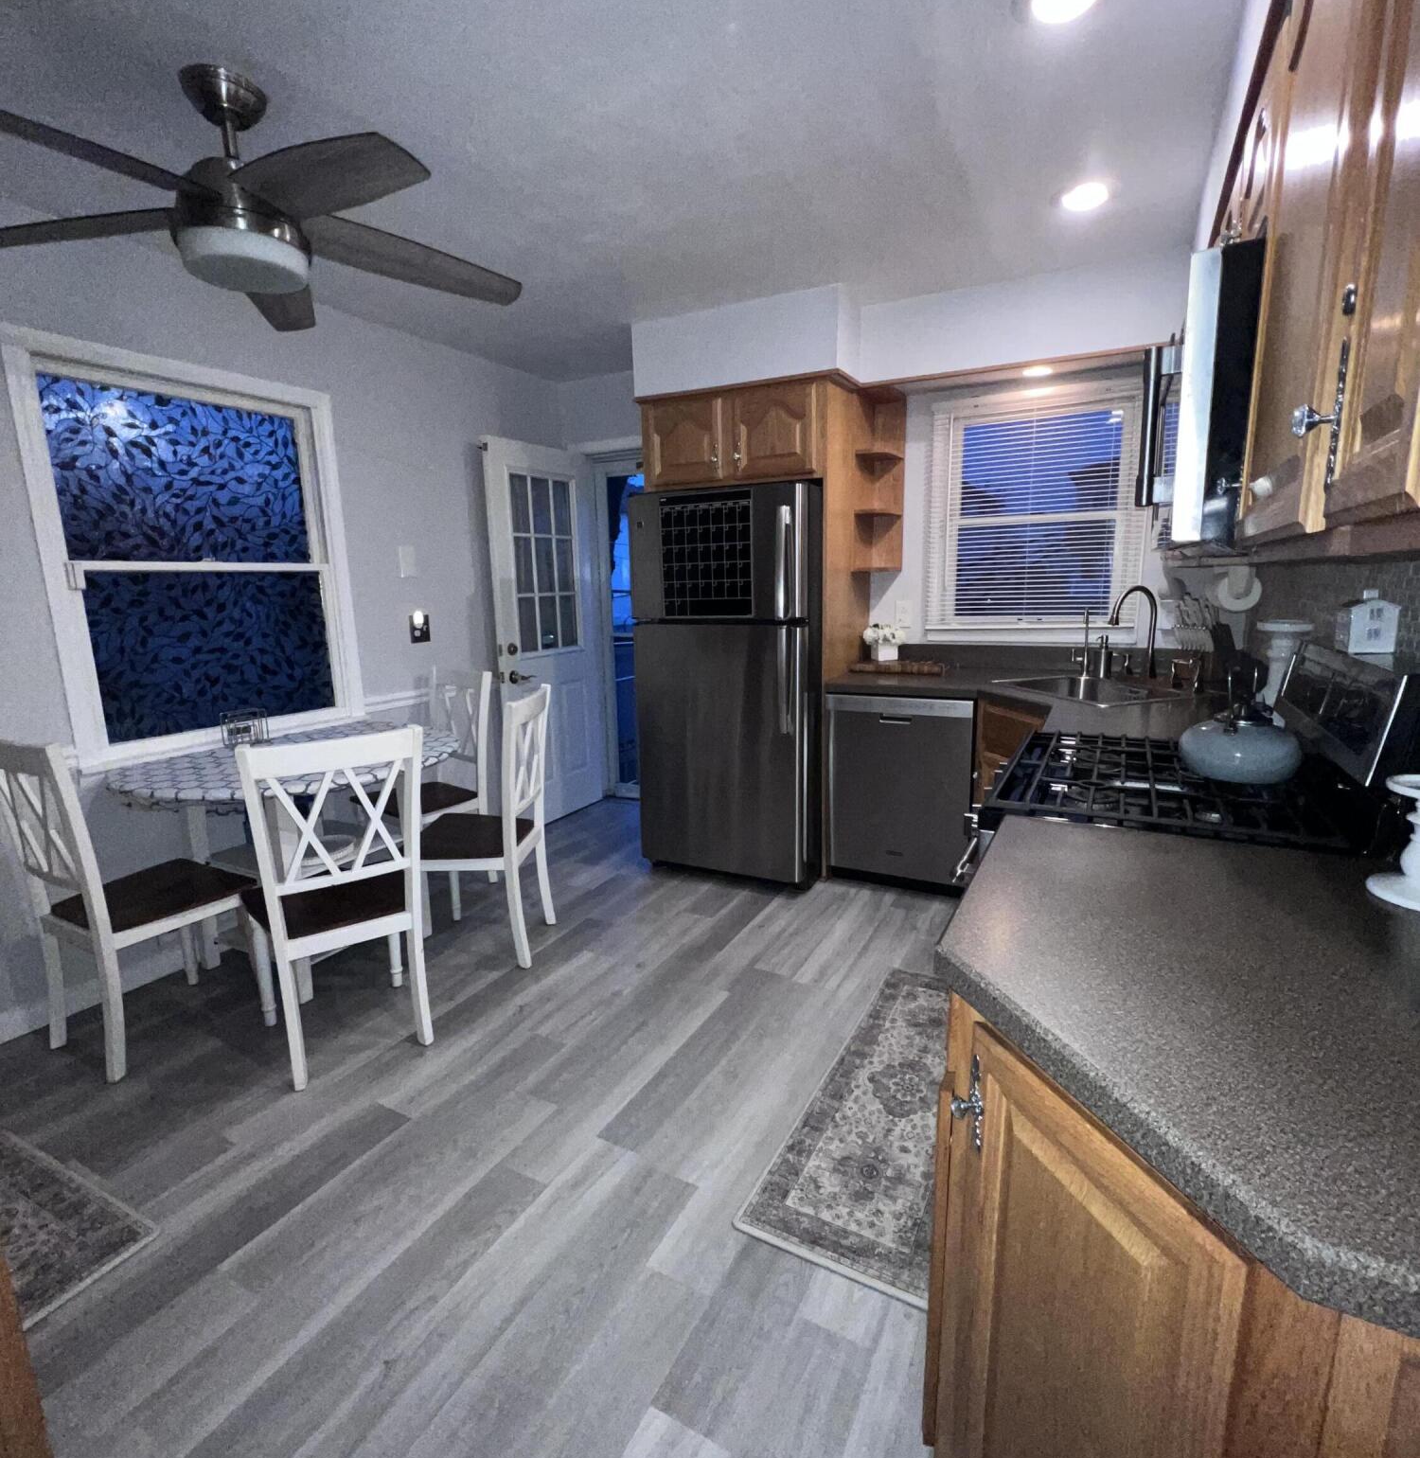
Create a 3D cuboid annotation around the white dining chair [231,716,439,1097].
[{"bbox_3d":[-1.120,0.465,2.155,0.440,0.970,0.470,-9,14,-33],"label":"white dining chair"}]

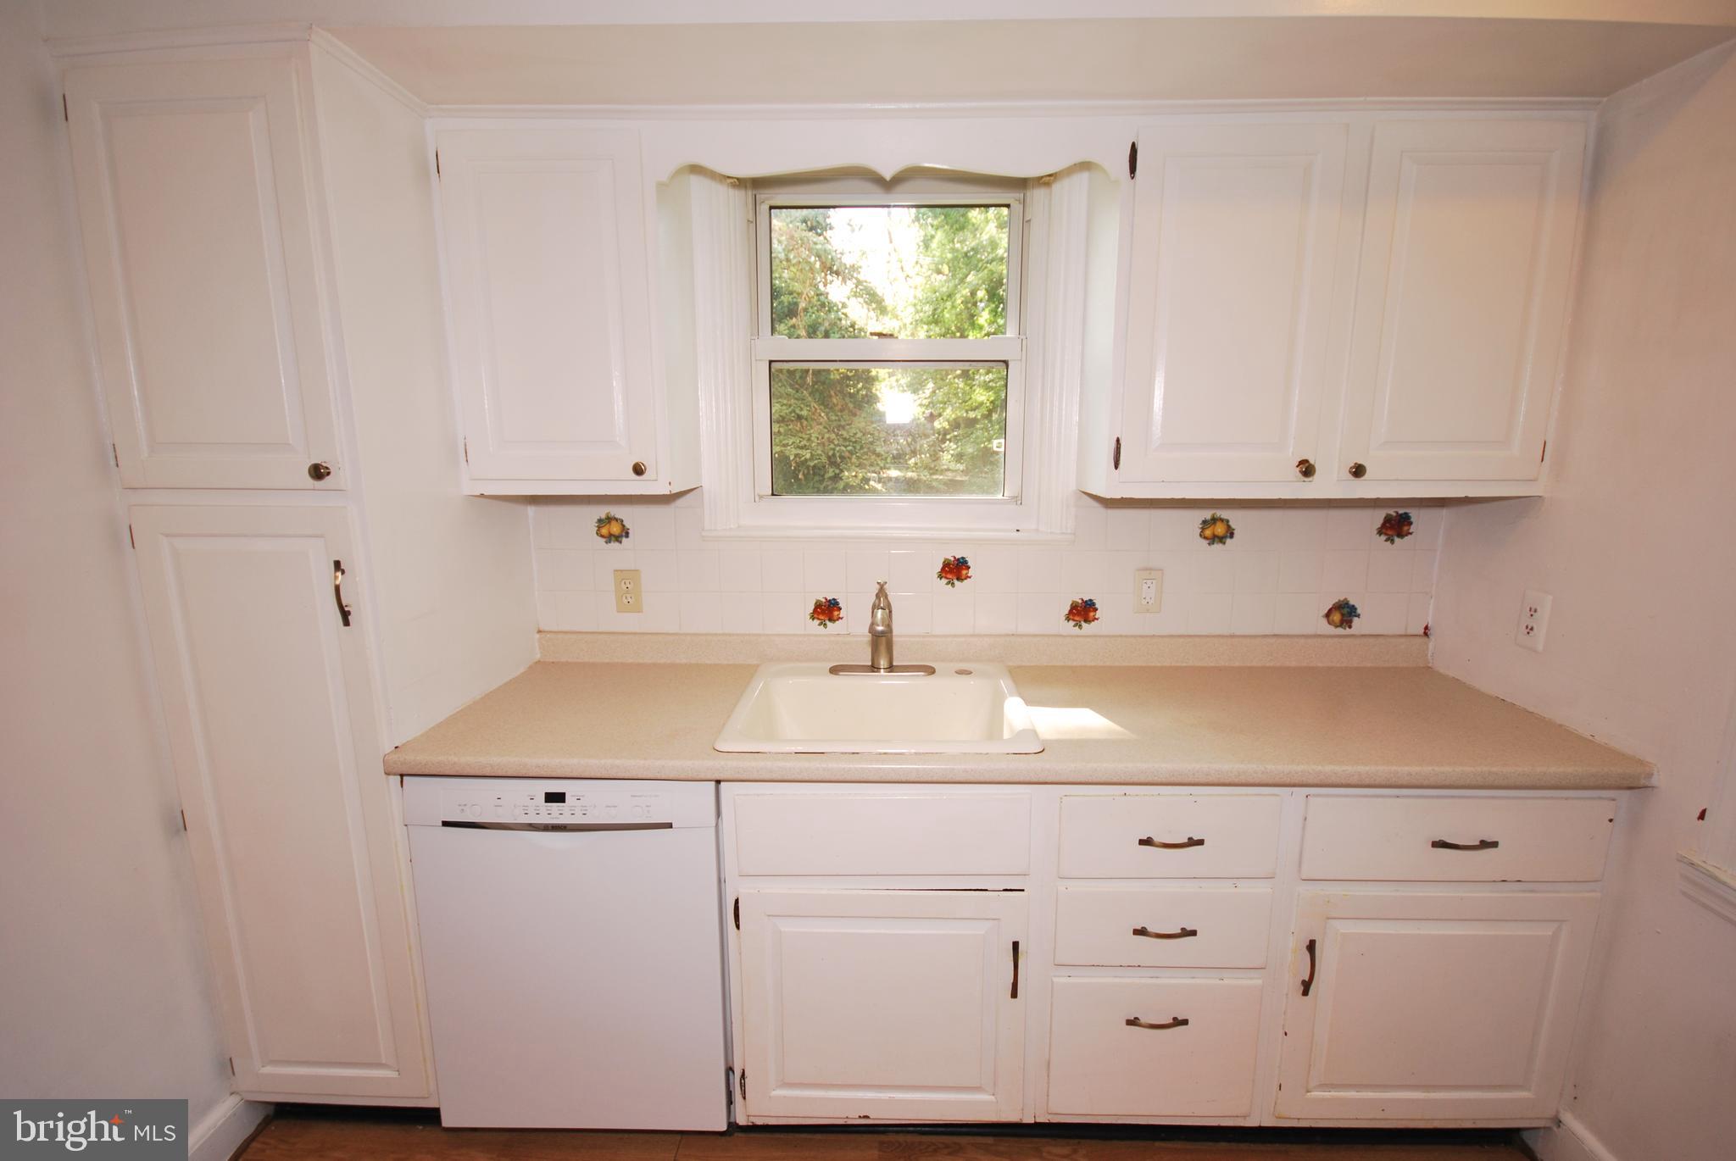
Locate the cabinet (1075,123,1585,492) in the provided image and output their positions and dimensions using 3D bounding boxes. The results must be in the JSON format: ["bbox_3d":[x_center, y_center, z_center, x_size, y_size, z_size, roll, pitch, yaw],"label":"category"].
[{"bbox_3d":[0.982,-0.571,1.627,0.912,0.744,0.297,0,10,1],"label":"cabinet"}]

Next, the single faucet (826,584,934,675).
[{"bbox_3d":[0.035,0.127,1.738,0.260,0.233,0.210,0,10,1],"label":"single faucet"}]

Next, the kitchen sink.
[{"bbox_3d":[0.030,0.356,1.641,0.637,0.197,0.562,0,10,1],"label":"kitchen sink"}]

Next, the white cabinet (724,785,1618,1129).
[{"bbox_3d":[0.573,0.711,1.713,1.684,0.788,0.605,0,10,1],"label":"white cabinet"}]

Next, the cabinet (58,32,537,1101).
[{"bbox_3d":[-1.107,0.083,1.637,0.431,2.055,0.600,0,10,1],"label":"cabinet"}]

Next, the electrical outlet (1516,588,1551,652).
[{"bbox_3d":[1.436,0.087,1.571,0.010,0.118,0.070,0,10,1],"label":"electrical outlet"}]

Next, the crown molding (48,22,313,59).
[{"bbox_3d":[-1.108,-0.871,1.157,0.440,0.038,0.025,0,10,1],"label":"crown molding"}]

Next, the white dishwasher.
[{"bbox_3d":[-0.576,0.711,1.729,0.595,0.796,0.602,0,10,1],"label":"white dishwasher"}]

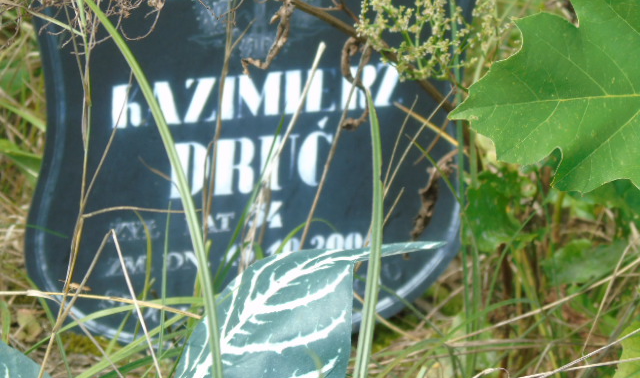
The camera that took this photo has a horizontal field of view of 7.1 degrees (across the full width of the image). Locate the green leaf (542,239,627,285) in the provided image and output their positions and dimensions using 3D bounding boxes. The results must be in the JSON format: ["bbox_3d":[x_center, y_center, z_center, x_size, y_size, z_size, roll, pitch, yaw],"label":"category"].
[{"bbox_3d":[0.152,0.042,2.950,0.049,0.018,0.034,0,20,0],"label":"green leaf"}]

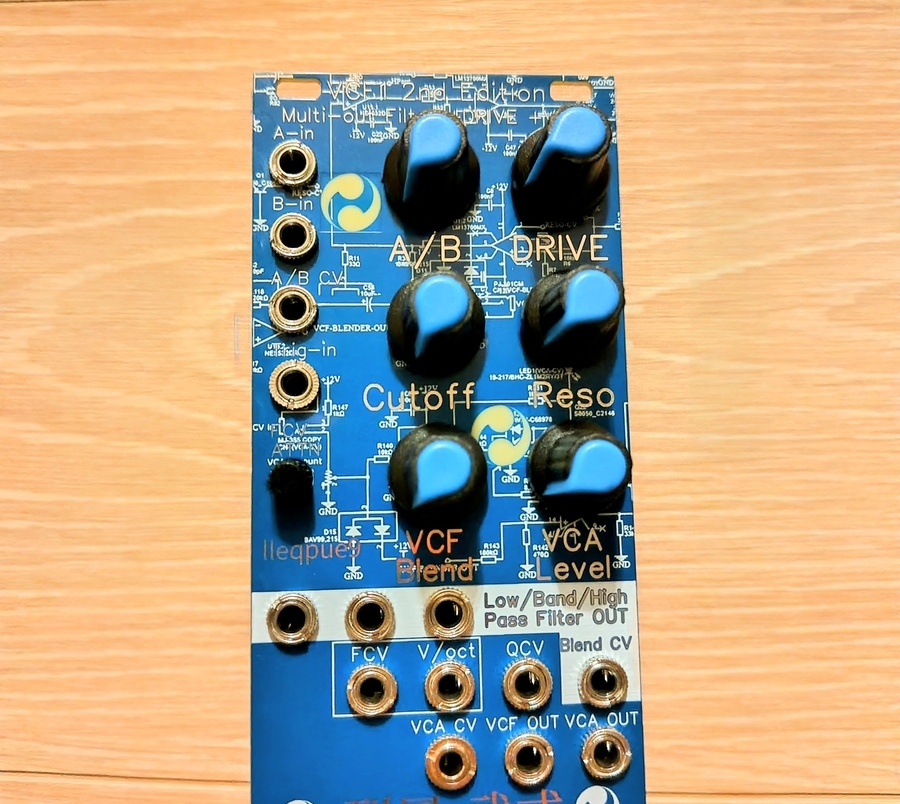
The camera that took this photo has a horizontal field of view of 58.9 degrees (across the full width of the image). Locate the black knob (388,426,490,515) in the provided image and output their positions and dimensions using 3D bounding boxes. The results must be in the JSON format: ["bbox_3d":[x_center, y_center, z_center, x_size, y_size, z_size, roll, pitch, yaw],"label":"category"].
[{"bbox_3d":[-0.001,0.010,0.118,0.016,0.017,0.016,0,85,-4],"label":"black knob"}]

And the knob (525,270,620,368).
[{"bbox_3d":[0.020,-0.014,0.122,0.016,0.017,0.016,0,85,-4],"label":"knob"}]

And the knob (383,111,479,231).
[{"bbox_3d":[-0.002,-0.037,0.123,0.016,0.017,0.016,45,84,1],"label":"knob"}]

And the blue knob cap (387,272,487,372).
[{"bbox_3d":[-0.002,-0.013,0.120,0.016,0.017,0.016,0,85,-4],"label":"blue knob cap"}]

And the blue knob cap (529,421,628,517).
[{"bbox_3d":[0.021,0.010,0.120,0.016,0.017,0.016,-34,88,-6],"label":"blue knob cap"}]

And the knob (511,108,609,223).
[{"bbox_3d":[0.019,-0.038,0.124,0.016,0.017,0.016,-24,87,-5],"label":"knob"}]

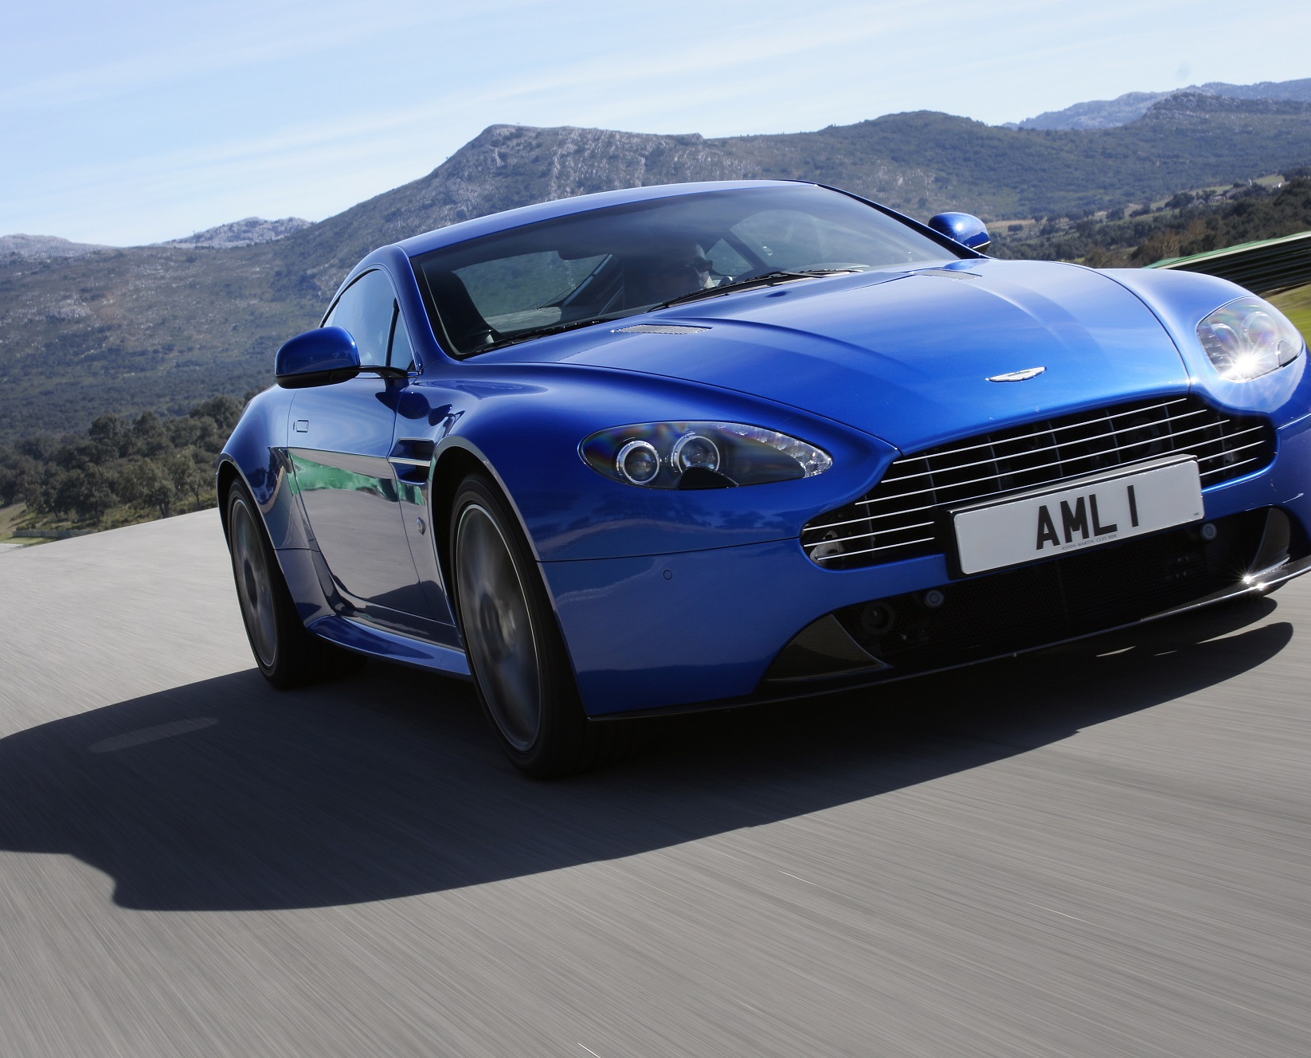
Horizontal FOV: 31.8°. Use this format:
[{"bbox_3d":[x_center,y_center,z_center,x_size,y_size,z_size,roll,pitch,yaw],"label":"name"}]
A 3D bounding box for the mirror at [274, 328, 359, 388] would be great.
[{"bbox_3d":[-0.829,-0.419,5.638,0.210,0.145,0.130,-12,5,-20],"label":"mirror"}]

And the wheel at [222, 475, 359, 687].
[{"bbox_3d":[-1.118,0.146,7.149,0.275,0.675,0.675,-12,5,-20],"label":"wheel"}]

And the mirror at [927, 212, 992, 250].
[{"bbox_3d":[0.849,-0.789,6.258,0.210,0.145,0.130,-12,5,-20],"label":"mirror"}]

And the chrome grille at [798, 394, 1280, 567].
[{"bbox_3d":[0.737,-0.106,4.278,1.020,0.205,0.150,-12,5,-20],"label":"chrome grille"}]

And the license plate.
[{"bbox_3d":[0.782,-0.023,4.208,0.520,0.115,0.020,-12,6,-20],"label":"license plate"}]

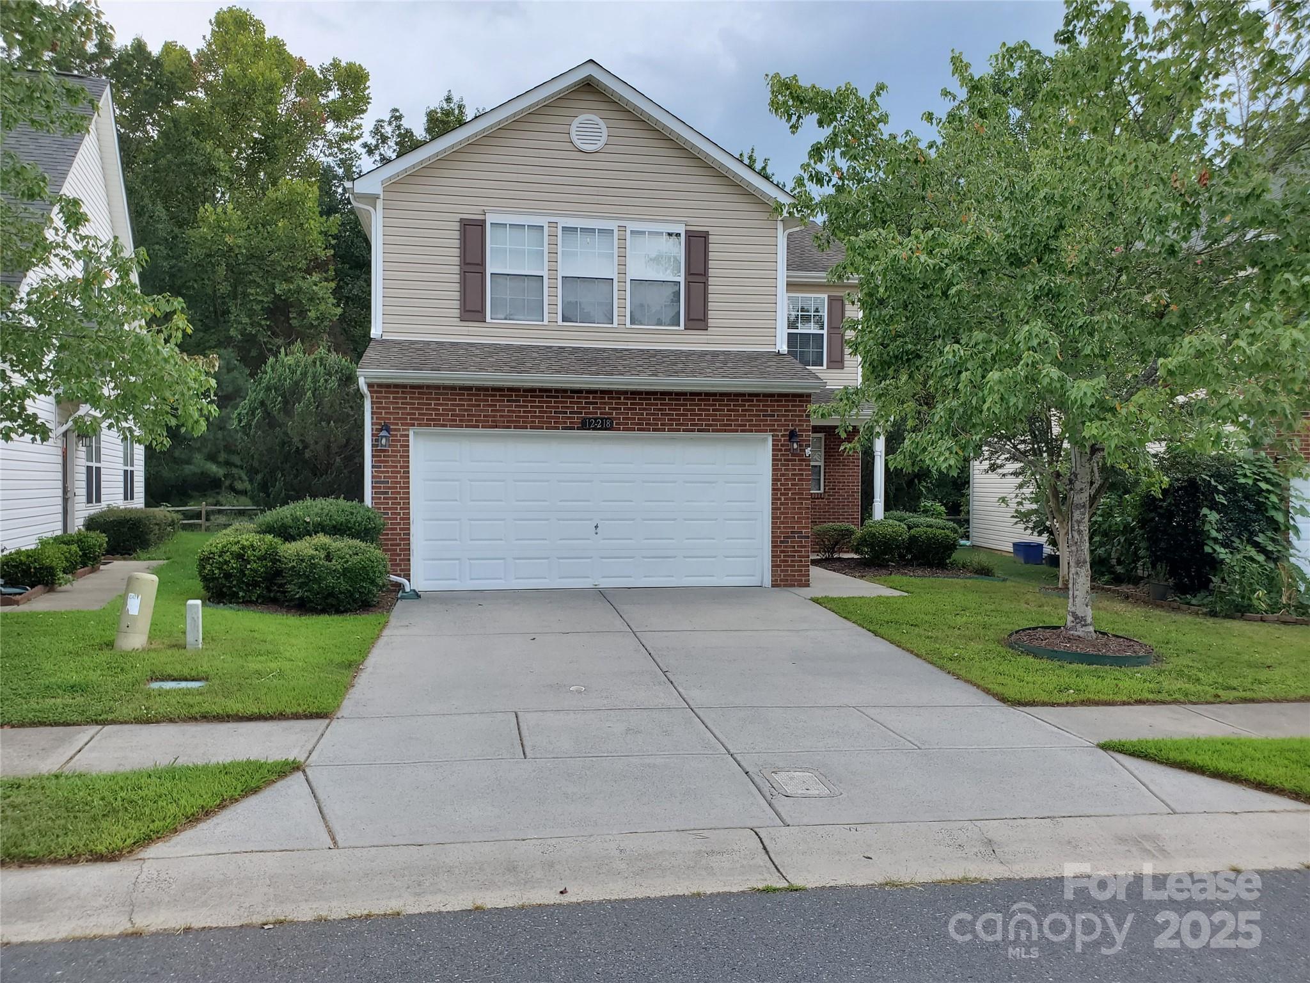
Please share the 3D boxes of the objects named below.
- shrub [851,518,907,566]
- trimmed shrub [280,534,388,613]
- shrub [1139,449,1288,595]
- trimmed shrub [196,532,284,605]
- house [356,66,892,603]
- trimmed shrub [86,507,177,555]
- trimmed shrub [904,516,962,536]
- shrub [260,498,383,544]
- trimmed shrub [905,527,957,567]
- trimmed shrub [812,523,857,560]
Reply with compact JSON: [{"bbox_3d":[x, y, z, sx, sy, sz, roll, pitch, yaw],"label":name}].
[{"bbox_3d":[4.106,0.919,18.010,1.050,0.810,1.000,0,1,-10],"label":"shrub"},{"bbox_3d":[-3.933,0.975,12.060,1.330,0.880,1.250,0,1,-10],"label":"trimmed shrub"},{"bbox_3d":[8.112,0.421,14.305,2.080,2.020,1.750,0,1,-10],"label":"shrub"},{"bbox_3d":[-5.299,0.956,12.610,1.170,0.820,1.150,0,1,-10],"label":"trimmed shrub"},{"bbox_3d":[-0.416,-2.539,19.719,9.690,7.720,13.000,0,1,-10],"label":"house"},{"bbox_3d":[-9.527,0.676,17.908,1.600,0.820,2.000,0,1,-20],"label":"trimmed shrub"},{"bbox_3d":[5.305,0.899,18.809,1.130,0.840,1.050,0,1,-10],"label":"trimmed shrub"},{"bbox_3d":[-4.472,0.724,13.108,1.730,1.240,1.400,0,1,-10],"label":"shrub"},{"bbox_3d":[4.976,0.996,17.710,0.960,0.690,0.930,0,1,-10],"label":"trimmed shrub"},{"bbox_3d":[3.373,0.951,18.510,0.850,0.690,0.820,0,1,-10],"label":"trimmed shrub"}]

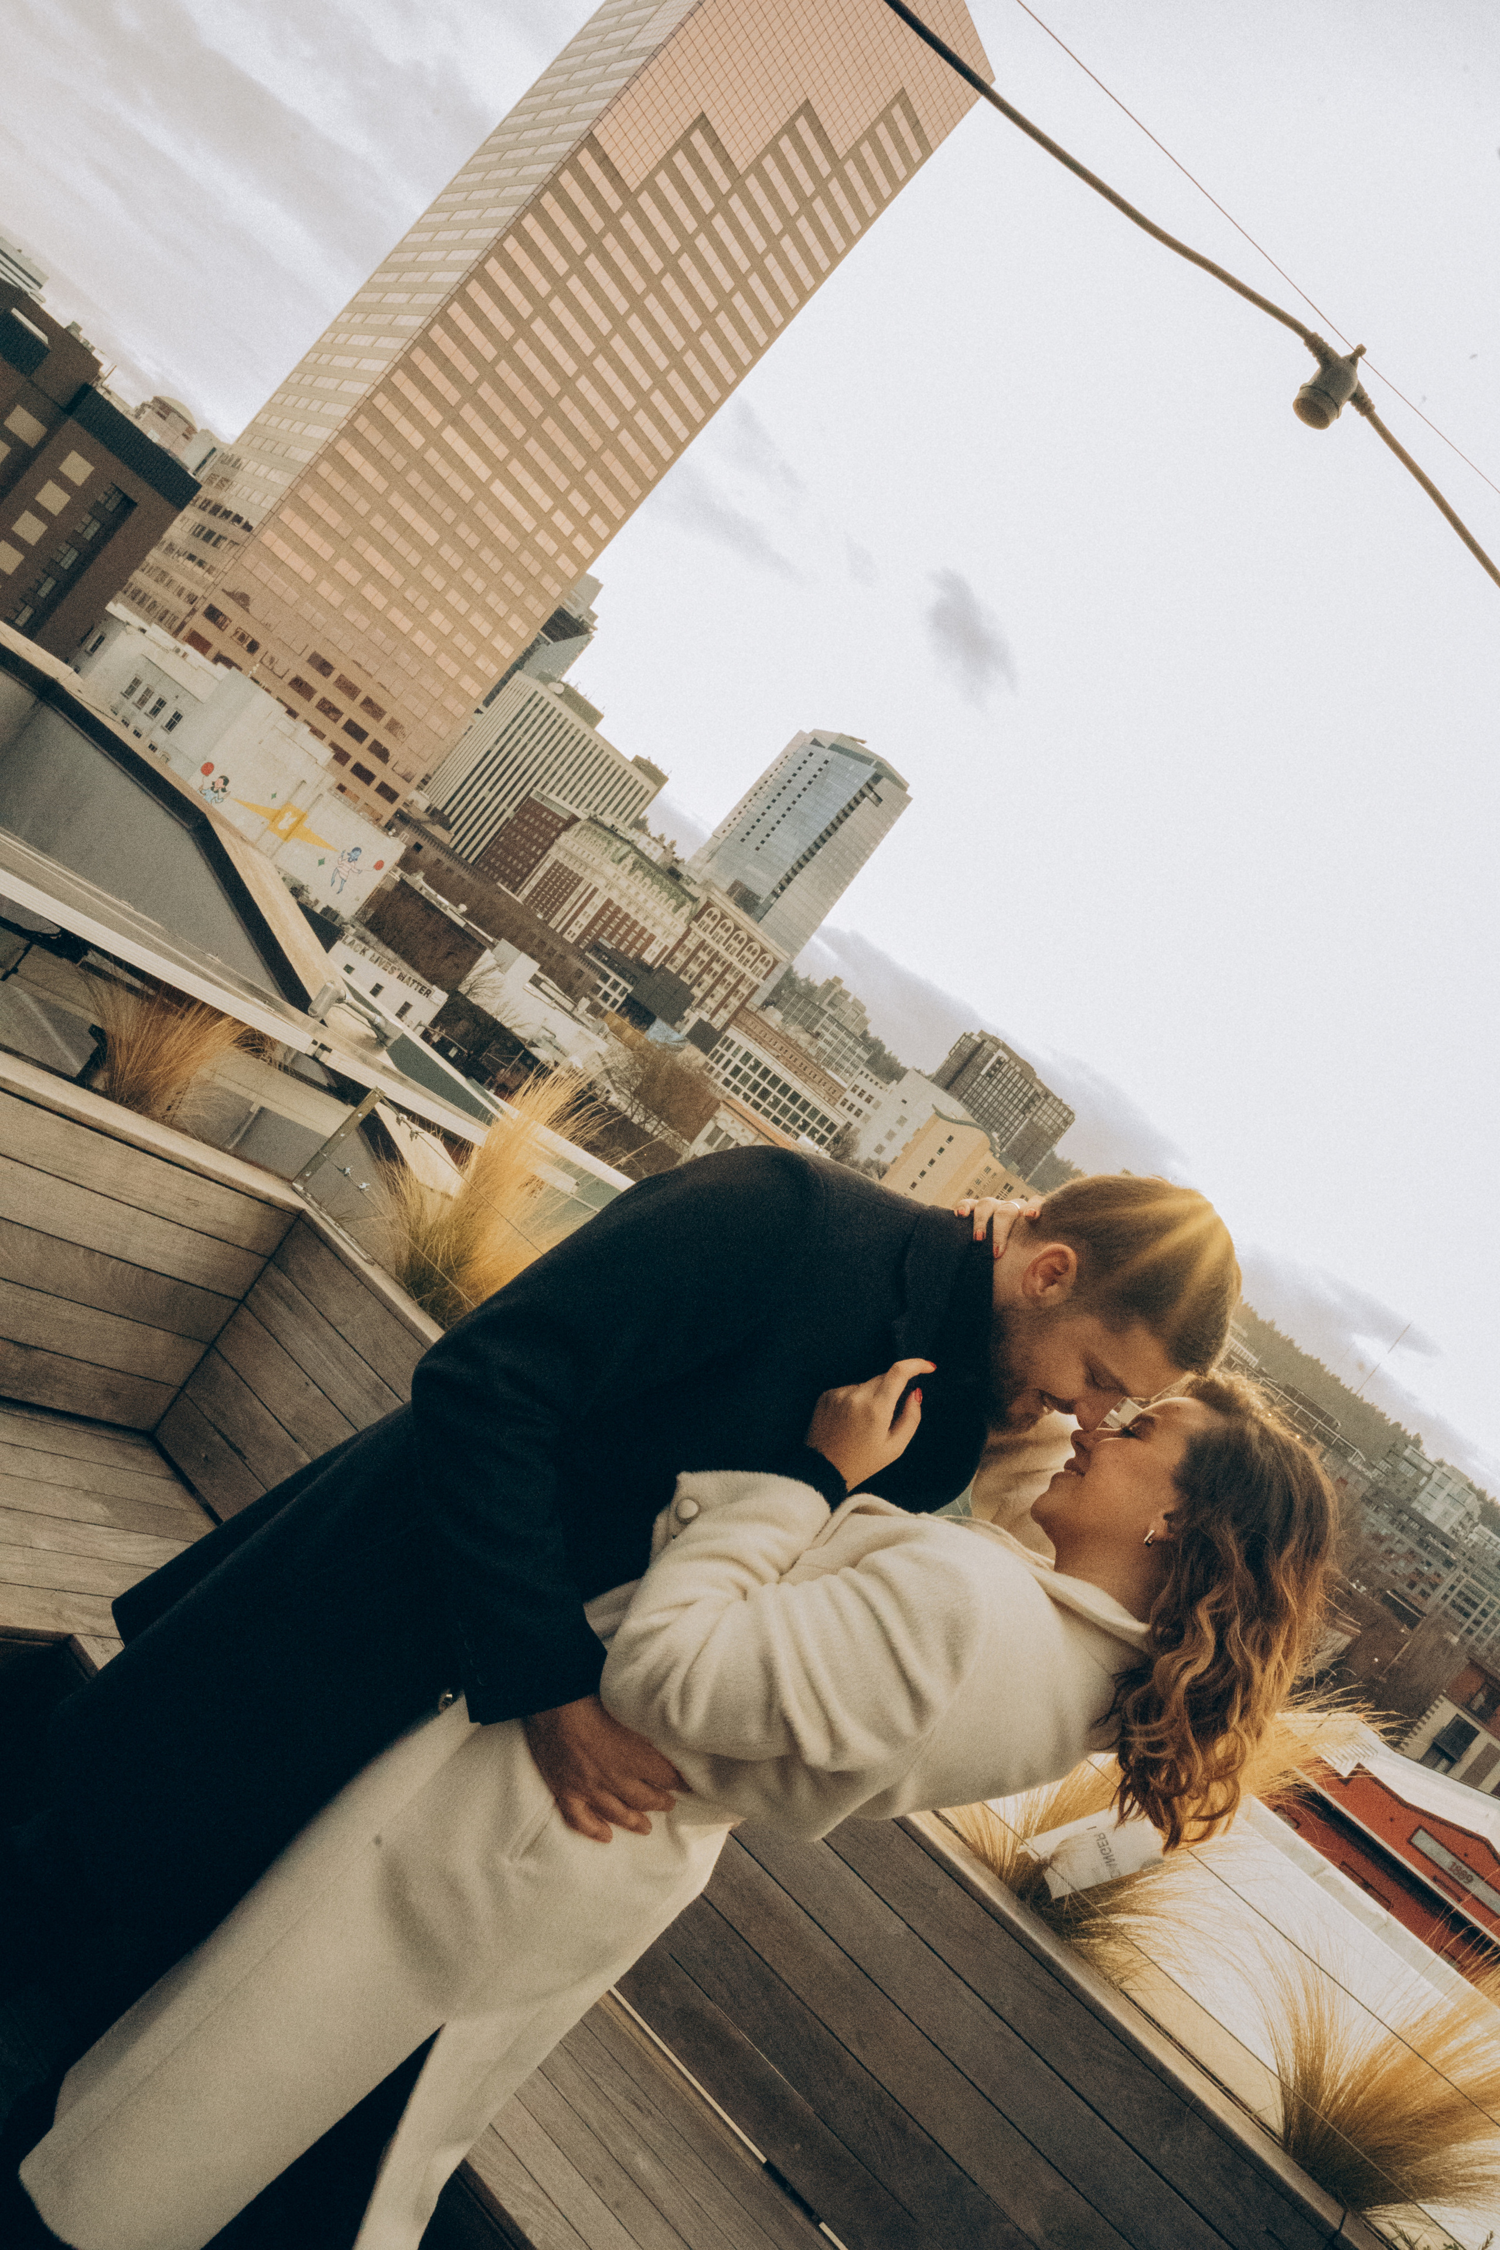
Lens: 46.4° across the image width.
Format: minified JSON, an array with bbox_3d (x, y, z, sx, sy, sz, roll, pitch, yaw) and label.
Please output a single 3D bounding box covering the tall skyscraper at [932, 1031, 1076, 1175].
[{"bbox_3d":[91.921,15.283,790.842,61.000,90.000,26.000,38,0,-36],"label":"tall skyscraper"}]

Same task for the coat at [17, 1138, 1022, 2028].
[{"bbox_3d":[-0.211,0.397,1.680,0.450,1.000,0.500,48,0,0],"label":"coat"}]

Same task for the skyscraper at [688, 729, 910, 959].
[{"bbox_3d":[-0.365,-88.868,720.330,25.000,143.000,61.000,38,0,-36],"label":"skyscraper"}]

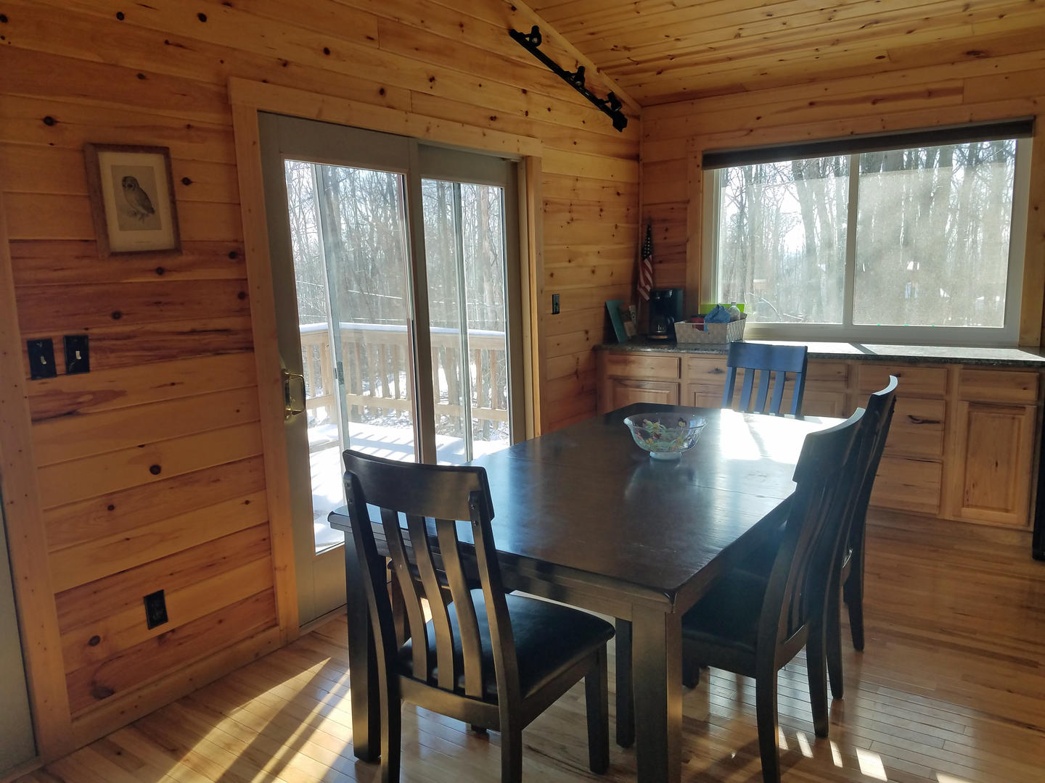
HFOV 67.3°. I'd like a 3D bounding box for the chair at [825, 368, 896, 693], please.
[{"bbox_3d":[0.962,0.466,2.777,0.590,1.020,0.465,4,11,34],"label":"chair"}]

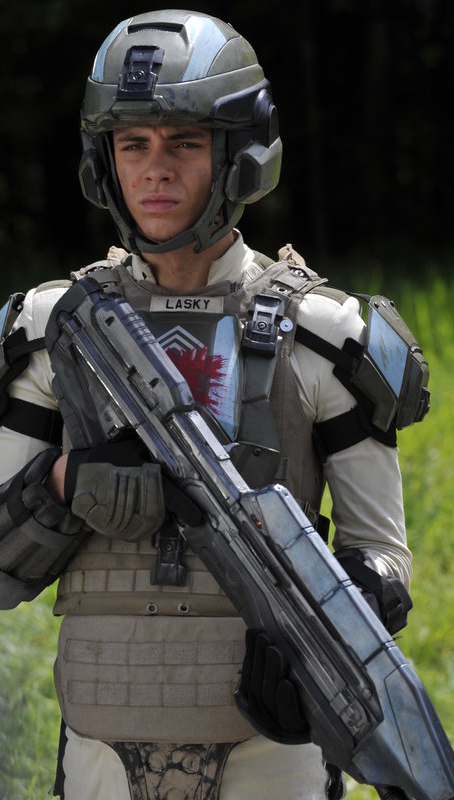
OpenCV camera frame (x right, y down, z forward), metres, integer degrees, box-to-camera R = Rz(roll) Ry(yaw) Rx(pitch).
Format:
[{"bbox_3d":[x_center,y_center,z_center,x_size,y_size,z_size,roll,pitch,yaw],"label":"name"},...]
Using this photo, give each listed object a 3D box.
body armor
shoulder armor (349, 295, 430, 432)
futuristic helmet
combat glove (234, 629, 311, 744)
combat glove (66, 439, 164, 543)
[{"bbox_3d":[-0.041,0.115,5.010,0.335,0.580,0.290,0,2,12],"label":"body armor"},{"bbox_3d":[0.191,-0.044,4.970,0.080,0.165,0.140,-18,3,25],"label":"shoulder armor"},{"bbox_3d":[-0.054,-0.318,5.000,0.245,0.280,0.275,0,7,19],"label":"futuristic helmet"},{"bbox_3d":[0.055,0.327,4.800,0.100,0.140,0.100,-22,-5,31],"label":"combat glove"},{"bbox_3d":[-0.126,0.102,4.800,0.125,0.115,0.110,1,2,21],"label":"combat glove"}]

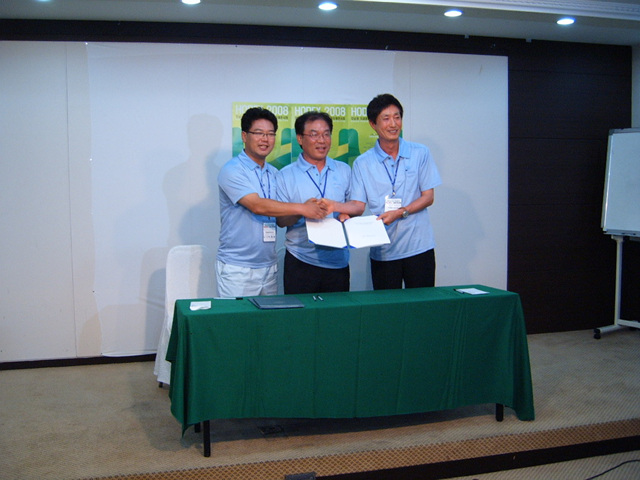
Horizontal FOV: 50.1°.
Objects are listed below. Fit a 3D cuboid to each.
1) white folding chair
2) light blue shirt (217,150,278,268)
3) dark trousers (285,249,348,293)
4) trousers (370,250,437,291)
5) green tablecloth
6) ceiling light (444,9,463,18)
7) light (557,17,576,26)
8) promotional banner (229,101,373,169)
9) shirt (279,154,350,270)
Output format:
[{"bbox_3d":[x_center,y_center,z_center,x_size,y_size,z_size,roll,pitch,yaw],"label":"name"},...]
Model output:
[{"bbox_3d":[-0.837,0.503,4.579,0.430,0.940,0.500,-3,5,-30],"label":"white folding chair"},{"bbox_3d":[-0.417,-0.173,3.878,0.430,0.680,0.290,-4,5,-35],"label":"light blue shirt"},{"bbox_3d":[-0.011,0.511,4.088,0.390,0.960,0.280,-1,4,-8],"label":"dark trousers"},{"bbox_3d":[0.505,0.488,4.179,0.390,0.980,0.280,0,4,4],"label":"trousers"},{"bbox_3d":[0.159,0.624,3.652,1.880,0.640,0.530,-2,4,-12],"label":"green tablecloth"},{"bbox_3d":[0.947,-1.606,4.851,0.130,0.045,0.130,-1,4,0],"label":"ceiling light"},{"bbox_3d":[1.820,-1.622,5.072,0.130,0.045,0.130,-2,4,-13],"label":"light"},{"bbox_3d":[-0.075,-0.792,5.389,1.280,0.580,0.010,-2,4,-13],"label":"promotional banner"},{"bbox_3d":[-0.030,-0.169,4.054,0.480,0.680,0.300,-1,4,-10],"label":"shirt"}]

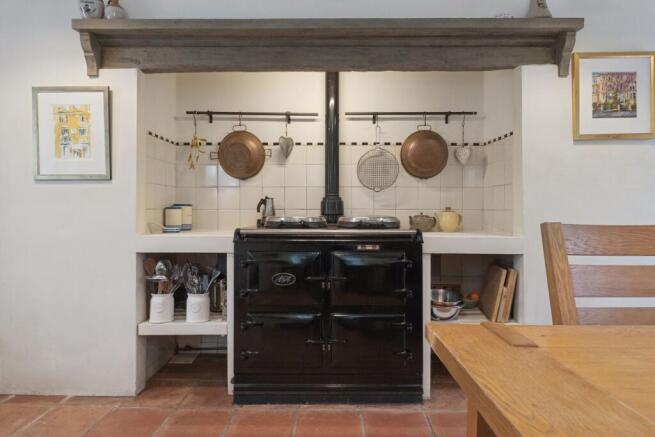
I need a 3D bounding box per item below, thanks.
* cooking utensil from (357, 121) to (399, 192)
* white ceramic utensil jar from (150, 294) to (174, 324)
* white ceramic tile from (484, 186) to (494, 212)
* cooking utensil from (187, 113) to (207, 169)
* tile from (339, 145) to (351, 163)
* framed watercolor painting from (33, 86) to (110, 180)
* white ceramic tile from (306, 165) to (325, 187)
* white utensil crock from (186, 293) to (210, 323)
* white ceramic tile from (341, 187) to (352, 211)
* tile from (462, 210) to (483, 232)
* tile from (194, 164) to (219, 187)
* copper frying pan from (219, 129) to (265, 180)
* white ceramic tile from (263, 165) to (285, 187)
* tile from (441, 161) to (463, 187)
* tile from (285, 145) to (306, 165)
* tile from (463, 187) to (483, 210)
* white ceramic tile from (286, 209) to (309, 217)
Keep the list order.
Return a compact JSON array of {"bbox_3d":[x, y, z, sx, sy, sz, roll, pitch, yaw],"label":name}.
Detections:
[{"bbox_3d":[0.342,-0.400,2.570,0.282,0.457,0.025,0,1,0],"label":"cooking utensil"},{"bbox_3d":[-0.946,0.507,2.190,0.140,0.155,0.140,0,1,0],"label":"white ceramic utensil jar"},{"bbox_3d":[1.073,-0.131,2.534,0.010,0.150,0.150,0,1,0],"label":"white ceramic tile"},{"bbox_3d":[-0.864,-0.512,2.540,0.130,0.385,0.050,0,1,0],"label":"cooking utensil"},{"bbox_3d":[0.090,-0.434,2.630,0.152,0.132,0.010,0,1,0],"label":"tile"},{"bbox_3d":[-1.348,-0.447,2.015,0.401,0.491,0.025,0,1,0],"label":"framed watercolor painting"},{"bbox_3d":[-0.063,-0.288,2.605,0.151,0.153,0.010,0,1,0],"label":"white ceramic tile"},{"bbox_3d":[-0.739,0.510,2.190,0.136,0.152,0.136,0,1,-6],"label":"white utensil crock"},{"bbox_3d":[0.092,-0.141,2.660,0.153,0.153,0.010,0,1,0],"label":"white ceramic tile"},{"bbox_3d":[1.014,0.017,2.660,0.142,0.150,0.010,0,1,0],"label":"tile"},{"bbox_3d":[-0.828,-0.292,2.630,0.151,0.150,0.010,0,1,0],"label":"tile"},{"bbox_3d":[-0.569,-0.428,2.535,0.314,0.348,0.085,0,1,0],"label":"copper frying pan"},{"bbox_3d":[-0.373,-0.296,2.660,0.153,0.153,0.010,0,1,0],"label":"white ceramic tile"},{"bbox_3d":[0.869,-0.297,2.676,0.153,0.153,0.010,0,1,0],"label":"tile"},{"bbox_3d":[-0.222,-0.442,2.674,0.153,0.137,0.010,0,1,0],"label":"tile"},{"bbox_3d":[0.996,-0.135,2.610,0.142,0.150,0.010,0,1,0],"label":"tile"},{"bbox_3d":[-0.214,0.017,2.610,0.150,0.150,0.010,0,1,0],"label":"white ceramic tile"}]

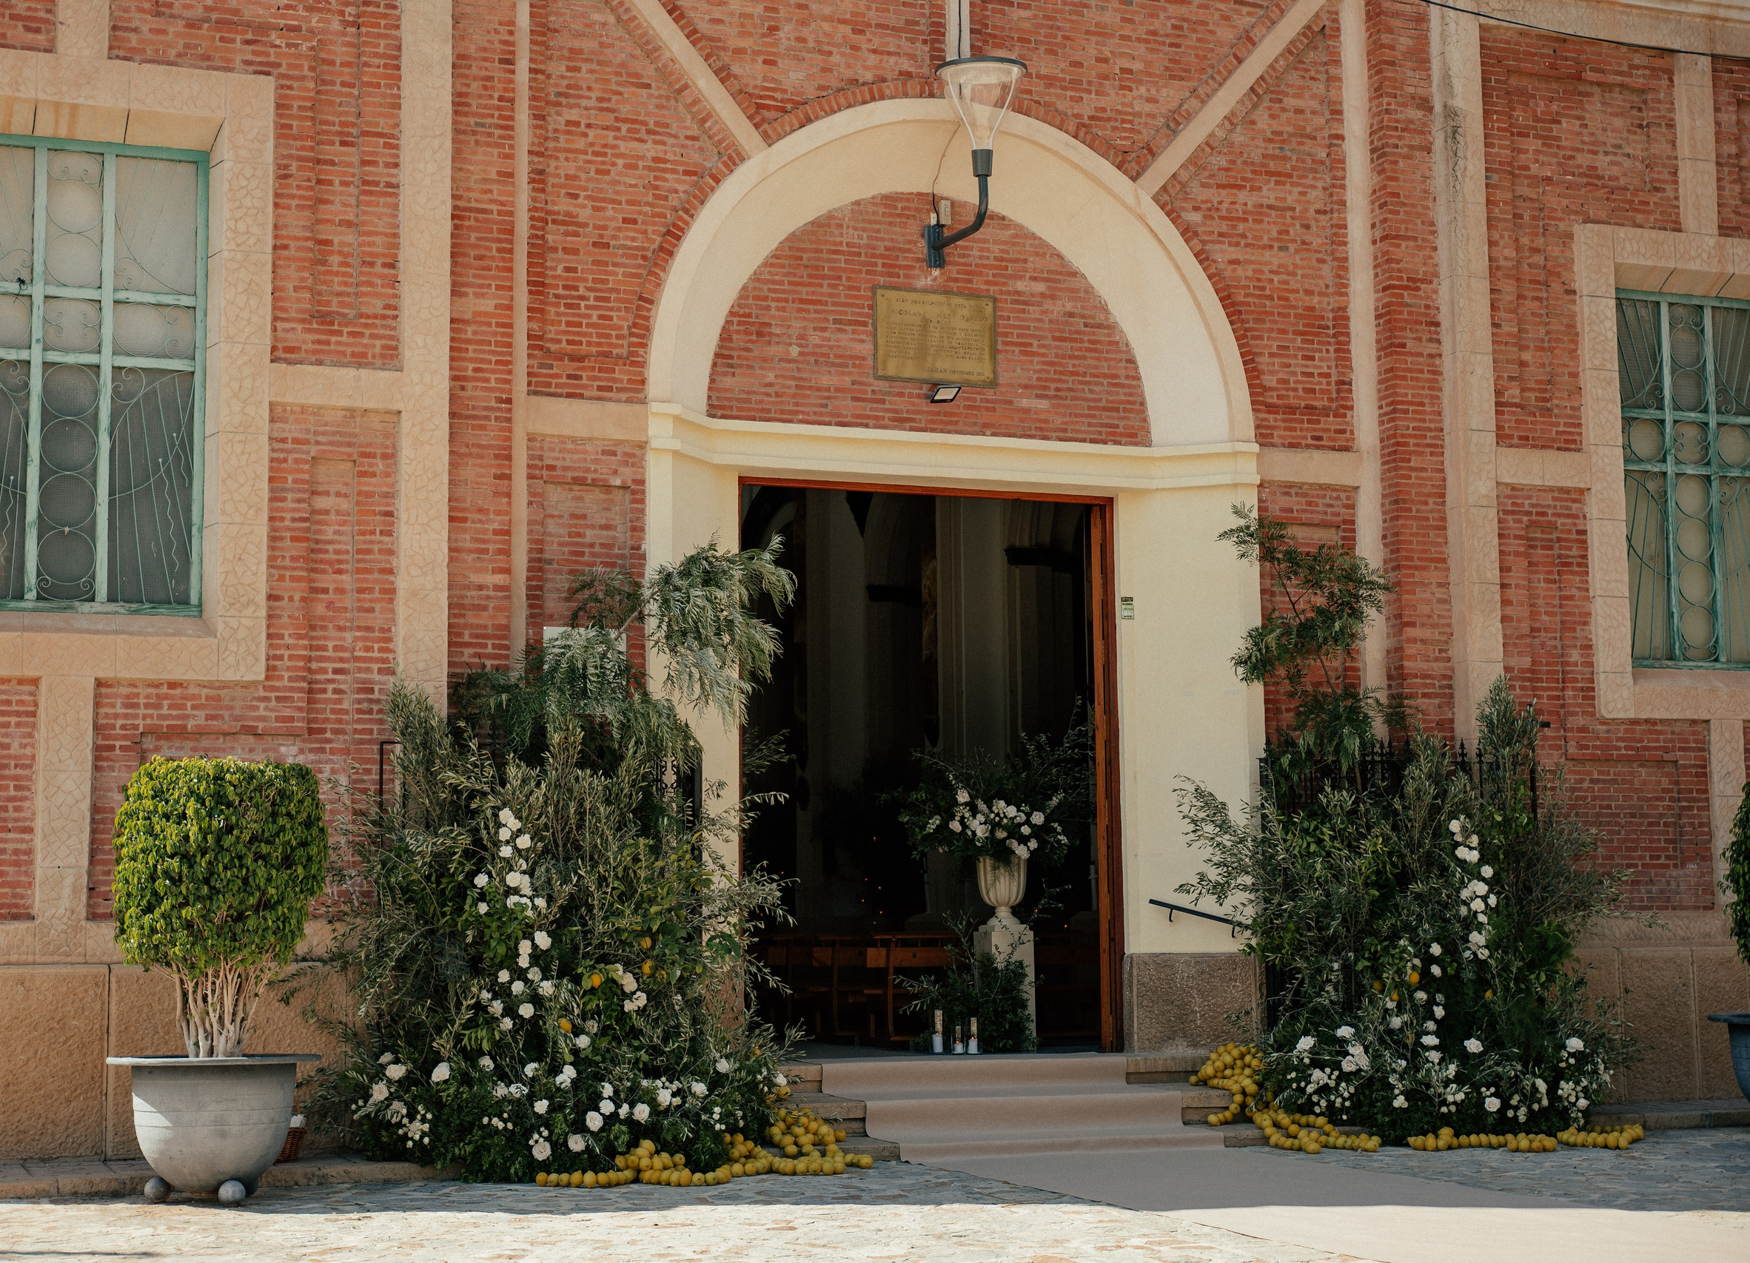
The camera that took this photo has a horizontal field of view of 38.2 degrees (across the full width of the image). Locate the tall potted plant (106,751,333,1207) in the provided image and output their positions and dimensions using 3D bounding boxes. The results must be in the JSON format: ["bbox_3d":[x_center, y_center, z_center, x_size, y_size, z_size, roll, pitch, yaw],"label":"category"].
[{"bbox_3d":[-3.350,1.772,12.873,1.120,2.200,1.120,2,-7,-21],"label":"tall potted plant"}]

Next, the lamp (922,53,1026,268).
[{"bbox_3d":[0.602,-3.076,16.685,0.610,1.130,1.096,2,-7,-21],"label":"lamp"}]

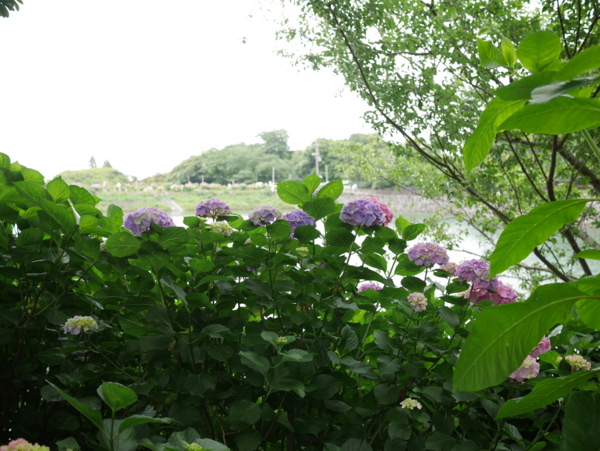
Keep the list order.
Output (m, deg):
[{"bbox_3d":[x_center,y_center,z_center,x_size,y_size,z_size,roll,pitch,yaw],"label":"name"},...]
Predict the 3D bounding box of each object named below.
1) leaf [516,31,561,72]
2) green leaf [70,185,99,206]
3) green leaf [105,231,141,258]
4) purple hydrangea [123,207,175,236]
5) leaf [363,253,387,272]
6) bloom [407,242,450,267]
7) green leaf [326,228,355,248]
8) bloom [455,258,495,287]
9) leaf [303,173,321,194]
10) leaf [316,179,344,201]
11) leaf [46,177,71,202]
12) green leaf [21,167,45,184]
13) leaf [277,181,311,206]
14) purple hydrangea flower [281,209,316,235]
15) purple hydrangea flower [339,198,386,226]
[{"bbox_3d":[0.396,-0.288,1.150,0.075,0.070,0.035,1,4,19],"label":"leaf"},{"bbox_3d":[-0.702,-0.096,2.250,0.091,0.075,0.050,0,3,0],"label":"green leaf"},{"bbox_3d":[-0.506,0.056,1.980,0.103,0.071,0.050,0,3,0],"label":"green leaf"},{"bbox_3d":[-0.449,-0.010,2.070,0.161,0.088,0.150,0,3,0],"label":"purple hydrangea"},{"bbox_3d":[0.265,0.134,2.450,0.088,0.078,0.050,0,3,0],"label":"leaf"},{"bbox_3d":[0.456,0.102,2.450,0.152,0.085,0.145,0,3,0],"label":"bloom"},{"bbox_3d":[0.142,0.045,2.400,0.100,0.069,0.060,0,3,0],"label":"green leaf"},{"bbox_3d":[0.597,0.162,2.350,0.144,0.097,0.145,0,3,0],"label":"bloom"},{"bbox_3d":[0.039,-0.134,2.260,0.062,0.072,0.045,0,3,0],"label":"leaf"},{"bbox_3d":[0.097,-0.113,2.200,0.089,0.070,0.060,-1,3,-15],"label":"leaf"},{"bbox_3d":[-0.703,-0.103,2.020,0.070,0.079,0.045,0,3,0],"label":"leaf"},{"bbox_3d":[-0.885,-0.161,2.300,0.083,0.063,0.060,0,3,0],"label":"green leaf"},{"bbox_3d":[-0.019,-0.104,2.200,0.105,0.075,0.060,1,3,15],"label":"leaf"},{"bbox_3d":[-0.002,-0.007,2.600,0.127,0.097,0.125,0,3,0],"label":"purple hydrangea flower"},{"bbox_3d":[0.204,-0.041,2.250,0.152,0.092,0.150,0,3,0],"label":"purple hydrangea flower"}]

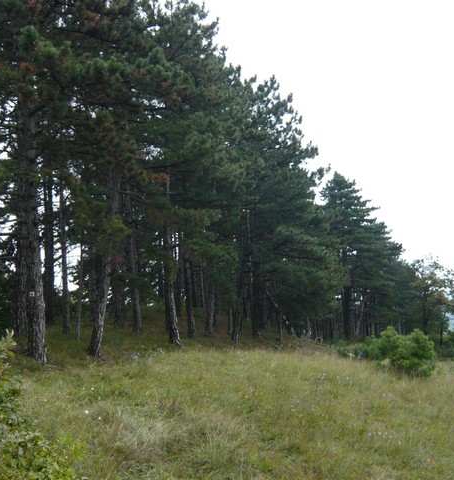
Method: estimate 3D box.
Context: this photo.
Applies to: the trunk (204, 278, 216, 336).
[{"bbox_3d":[-0.663,2.551,19.608,0.386,2.179,0.348,0,-6,0],"label":"trunk"}]

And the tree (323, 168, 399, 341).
[{"bbox_3d":[8.714,0.981,33.541,5.183,10.904,4.665,0,-6,0],"label":"tree"}]

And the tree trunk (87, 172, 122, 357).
[{"bbox_3d":[-3.204,0.598,13.539,0.756,4.813,0.453,0,-6,0],"label":"tree trunk"}]

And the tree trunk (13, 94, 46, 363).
[{"bbox_3d":[-4.817,-0.365,12.627,0.663,6.584,0.531,0,-6,0],"label":"tree trunk"}]

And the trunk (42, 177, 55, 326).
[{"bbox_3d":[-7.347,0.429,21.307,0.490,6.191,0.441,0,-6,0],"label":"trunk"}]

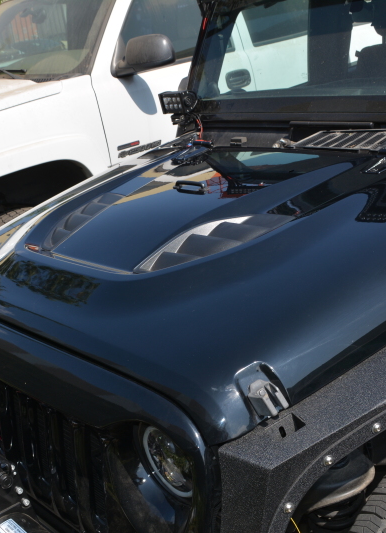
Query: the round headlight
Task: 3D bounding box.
[{"bbox_3d":[-0.027,0.373,1.331,0.168,0.168,0.080,13,29,43],"label":"round headlight"}]

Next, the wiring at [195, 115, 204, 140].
[{"bbox_3d":[0.020,-0.580,2.774,0.029,0.109,0.033,13,29,43],"label":"wiring"}]

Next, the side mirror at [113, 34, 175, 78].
[{"bbox_3d":[-0.279,-1.197,3.811,0.275,0.209,0.168,13,29,43],"label":"side mirror"}]

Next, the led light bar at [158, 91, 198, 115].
[{"bbox_3d":[-0.067,-0.701,2.841,0.161,0.087,0.082,13,34,43],"label":"led light bar"}]

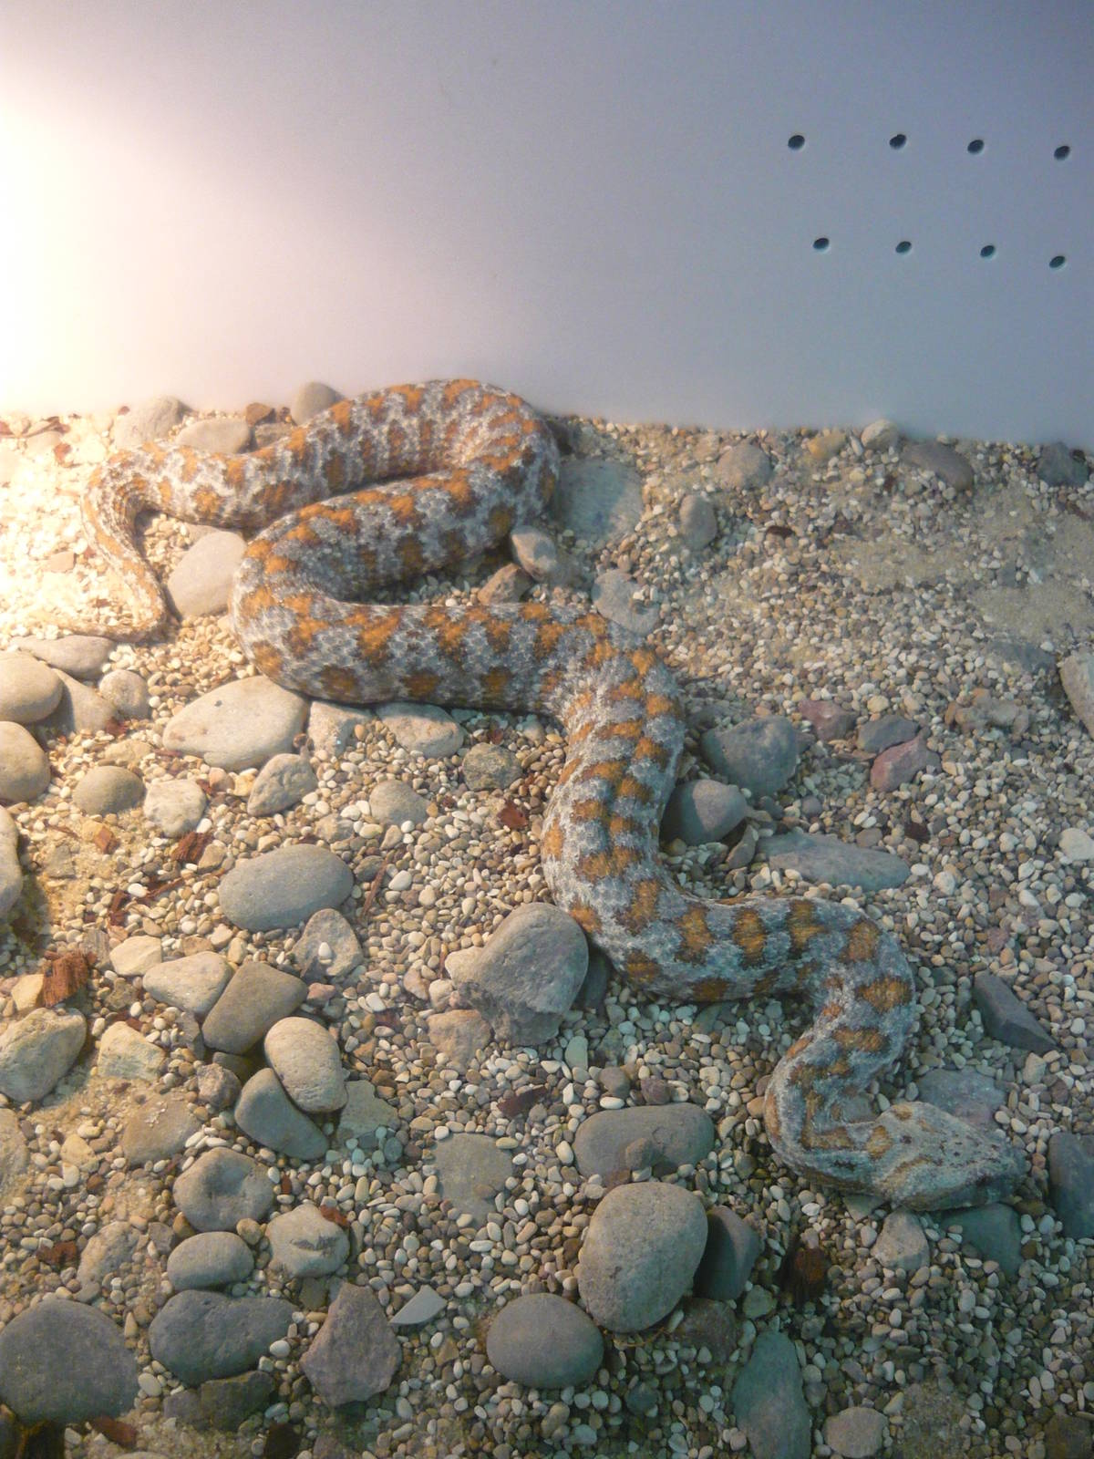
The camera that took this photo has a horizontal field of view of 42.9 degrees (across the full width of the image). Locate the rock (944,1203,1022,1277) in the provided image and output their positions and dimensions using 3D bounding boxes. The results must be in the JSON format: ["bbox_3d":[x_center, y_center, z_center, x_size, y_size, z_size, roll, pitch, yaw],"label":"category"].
[{"bbox_3d":[0.138,0.162,0.445,0.029,0.010,0.022,24,56,18],"label":"rock"}]

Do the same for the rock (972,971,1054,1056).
[{"bbox_3d":[0.164,0.099,0.489,0.015,0.013,0.036,-35,60,-24],"label":"rock"}]

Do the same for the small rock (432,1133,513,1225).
[{"bbox_3d":[-0.024,0.141,0.437,0.026,0.013,0.029,9,48,7],"label":"small rock"}]

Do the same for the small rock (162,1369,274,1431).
[{"bbox_3d":[-0.092,0.188,0.390,0.031,0.015,0.021,13,49,10],"label":"small rock"}]

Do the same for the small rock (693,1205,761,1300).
[{"bbox_3d":[0.055,0.164,0.438,0.023,0.018,0.031,12,53,9],"label":"small rock"}]

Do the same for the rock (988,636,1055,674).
[{"bbox_3d":[0.203,-0.032,0.596,0.029,0.010,0.018,12,53,9],"label":"rock"}]

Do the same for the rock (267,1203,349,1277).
[{"bbox_3d":[-0.072,0.153,0.417,0.025,0.016,0.022,-6,48,-7],"label":"rock"}]

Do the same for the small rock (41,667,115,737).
[{"bbox_3d":[-0.189,-0.011,0.560,0.035,0.018,0.032,-17,51,-16],"label":"small rock"}]

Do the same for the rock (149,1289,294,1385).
[{"bbox_3d":[-0.098,0.183,0.420,0.043,0.019,0.026,-10,53,-7],"label":"rock"}]

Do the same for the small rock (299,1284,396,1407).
[{"bbox_3d":[-0.056,0.176,0.398,0.028,0.015,0.035,9,48,7],"label":"small rock"}]

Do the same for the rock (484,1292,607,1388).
[{"bbox_3d":[-0.001,0.184,0.420,0.035,0.019,0.026,4,52,3],"label":"rock"}]

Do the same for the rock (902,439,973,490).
[{"bbox_3d":[0.188,-0.127,0.668,0.038,0.015,0.019,29,57,21],"label":"rock"}]

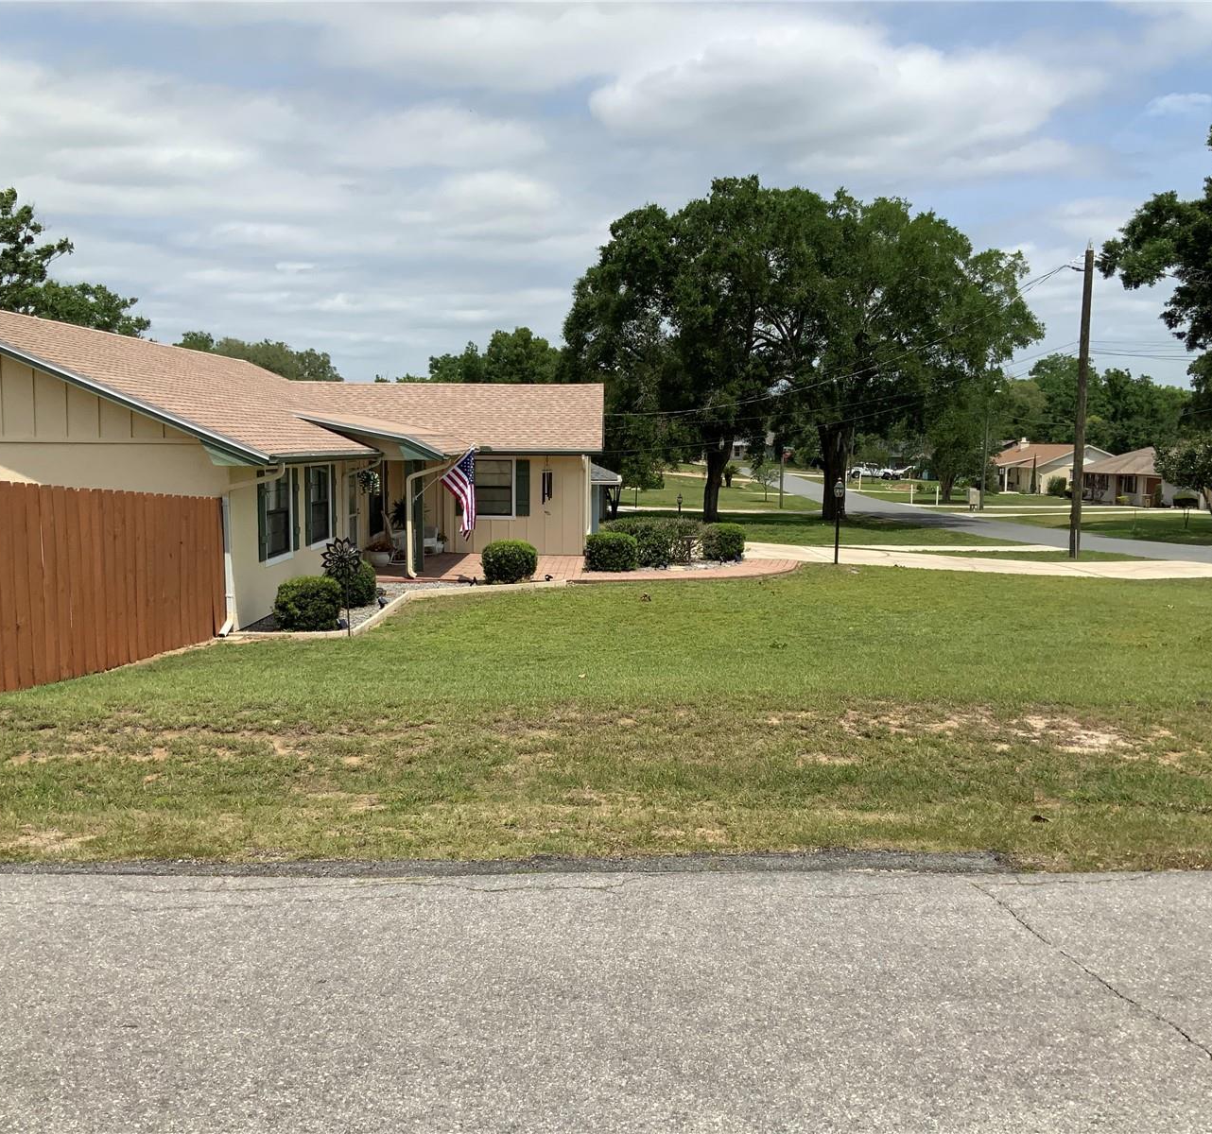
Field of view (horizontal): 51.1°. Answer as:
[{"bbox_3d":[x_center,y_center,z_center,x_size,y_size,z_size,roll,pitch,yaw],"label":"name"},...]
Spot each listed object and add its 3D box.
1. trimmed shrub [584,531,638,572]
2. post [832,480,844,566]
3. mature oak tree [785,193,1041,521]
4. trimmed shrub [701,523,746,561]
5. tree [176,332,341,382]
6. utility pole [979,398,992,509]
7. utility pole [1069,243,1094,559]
[{"bbox_3d":[0.137,-0.340,26.210,1.100,0.800,1.100,0,6,0],"label":"trimmed shrub"},{"bbox_3d":[5.582,-1.117,30.595,0.260,2.090,0.260,0,6,0],"label":"post"},{"bbox_3d":[13.288,-9.053,55.295,12.000,14.000,12.000,0,6,0],"label":"mature oak tree"},{"bbox_3d":[2.711,-0.595,29.057,1.020,0.850,1.050,0,6,0],"label":"trimmed shrub"},{"bbox_3d":[-25.875,-12.051,94.436,12.400,11.200,11.500,0,6,0],"label":"tree"},{"bbox_3d":[21.450,-7.634,71.557,0.300,8.800,0.300,0,6,0],"label":"utility pole"},{"bbox_3d":[13.106,-4.525,34.867,0.300,8.600,0.300,0,6,0],"label":"utility pole"}]

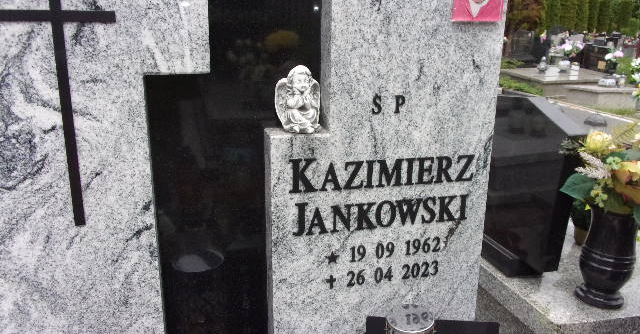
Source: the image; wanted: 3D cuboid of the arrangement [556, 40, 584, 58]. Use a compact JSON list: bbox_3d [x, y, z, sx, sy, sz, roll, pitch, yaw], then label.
[{"bbox_3d":[4.306,-2.037,8.900,0.430,0.320,0.380,-3,15,-15],"label":"arrangement"}]

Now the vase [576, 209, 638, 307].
[{"bbox_3d":[0.823,0.249,1.482,0.145,0.280,0.145,-3,15,-15],"label":"vase"}]

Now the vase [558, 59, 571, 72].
[{"bbox_3d":[3.967,-1.647,8.400,0.180,0.180,0.180,-3,15,-15],"label":"vase"}]

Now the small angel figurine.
[{"bbox_3d":[-0.035,-0.109,0.830,0.074,0.103,0.060,-3,15,-15],"label":"small angel figurine"}]

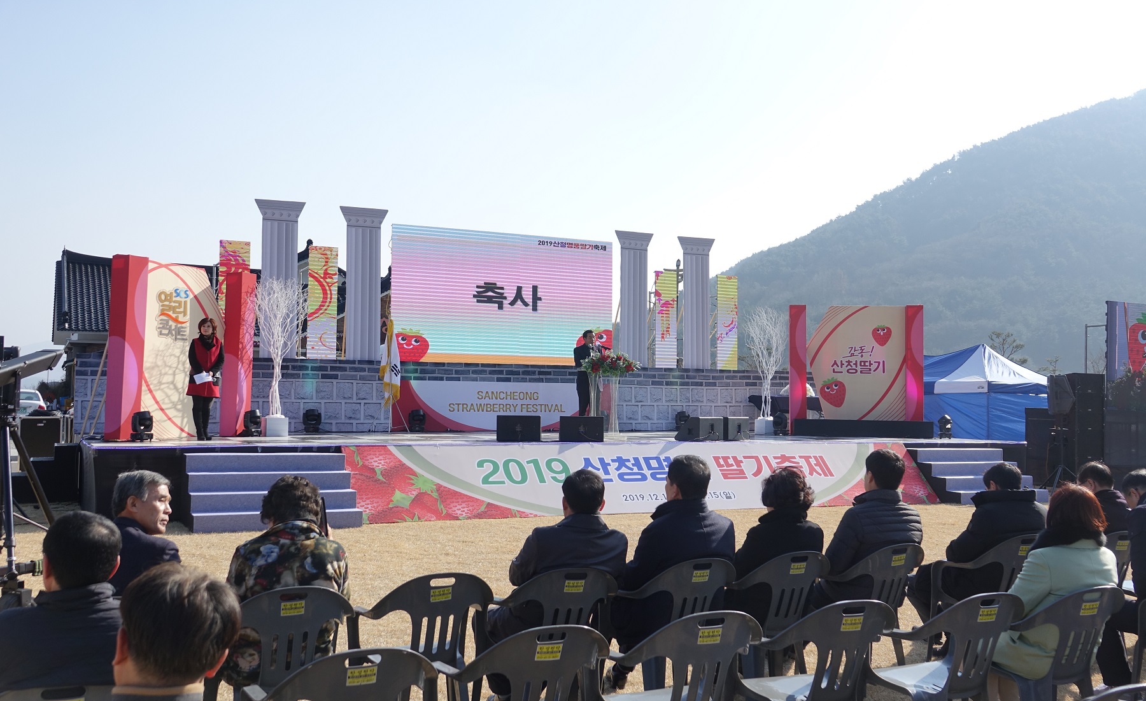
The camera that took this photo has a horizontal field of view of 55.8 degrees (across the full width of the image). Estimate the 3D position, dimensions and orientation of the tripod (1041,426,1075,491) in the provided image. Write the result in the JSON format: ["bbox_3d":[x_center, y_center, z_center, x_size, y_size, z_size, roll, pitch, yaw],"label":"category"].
[{"bbox_3d":[7.822,1.750,17.334,0.720,1.130,0.720,2,-3,-23],"label":"tripod"}]

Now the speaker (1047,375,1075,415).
[{"bbox_3d":[8.213,0.756,18.200,0.400,0.660,0.430,0,-3,14],"label":"speaker"}]

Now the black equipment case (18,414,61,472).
[{"bbox_3d":[-8.958,1.686,18.200,0.660,1.100,0.550,2,-3,-24],"label":"black equipment case"}]

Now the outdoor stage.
[{"bbox_3d":[-0.703,1.825,17.123,12.850,0.870,7.800,2,-3,-23],"label":"outdoor stage"}]

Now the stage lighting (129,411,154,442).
[{"bbox_3d":[-5.574,0.987,14.000,0.290,0.385,0.240,3,-4,-33],"label":"stage lighting"}]

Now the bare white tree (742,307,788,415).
[{"bbox_3d":[3.506,0.214,19.850,0.820,2.020,0.800,1,-3,0],"label":"bare white tree"}]

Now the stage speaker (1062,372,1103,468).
[{"bbox_3d":[9.025,1.387,19.156,0.620,1.980,0.500,2,-3,-27],"label":"stage speaker"}]

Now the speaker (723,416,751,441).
[{"bbox_3d":[2.413,1.228,17.005,0.500,0.360,0.620,-2,-4,42],"label":"speaker"}]

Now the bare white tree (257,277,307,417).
[{"bbox_3d":[-4.403,-0.061,16.350,0.740,2.050,0.720,2,-3,-24],"label":"bare white tree"}]

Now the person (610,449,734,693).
[{"bbox_3d":[0.452,1.171,5.492,0.530,1.260,0.780,2,-4,-27],"label":"person"}]

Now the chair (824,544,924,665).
[{"bbox_3d":[1.531,1.340,5.497,0.565,0.760,0.540,2,-3,-27],"label":"chair"}]

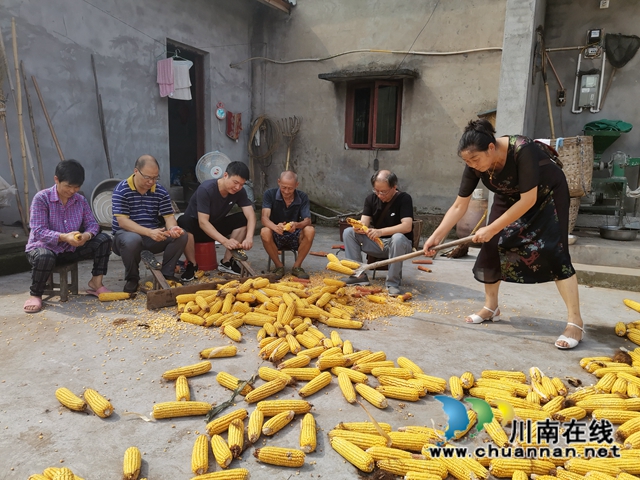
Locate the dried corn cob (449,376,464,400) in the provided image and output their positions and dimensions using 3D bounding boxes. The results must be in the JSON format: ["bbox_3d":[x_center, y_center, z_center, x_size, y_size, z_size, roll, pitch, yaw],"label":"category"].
[{"bbox_3d":[0.613,0.662,2.150,0.050,0.050,0.192,3,9,9],"label":"dried corn cob"}]

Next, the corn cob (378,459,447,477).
[{"bbox_3d":[0.298,0.740,1.563,0.228,0.047,0.047,3,9,9],"label":"corn cob"}]

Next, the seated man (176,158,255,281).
[{"bbox_3d":[-0.884,-0.188,3.976,0.770,0.920,0.580,11,14,42],"label":"seated man"}]

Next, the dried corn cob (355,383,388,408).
[{"bbox_3d":[0.219,0.662,2.045,0.052,0.052,0.192,-5,13,-33],"label":"dried corn cob"}]

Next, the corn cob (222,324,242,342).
[{"bbox_3d":[-0.508,0.539,2.751,0.051,0.051,0.202,-6,12,-39],"label":"corn cob"}]

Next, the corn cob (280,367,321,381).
[{"bbox_3d":[-0.090,0.625,2.245,0.193,0.060,0.060,2,10,1],"label":"corn cob"}]

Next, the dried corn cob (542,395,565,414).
[{"bbox_3d":[0.952,0.682,1.966,0.185,0.050,0.050,-8,15,-43],"label":"dried corn cob"}]

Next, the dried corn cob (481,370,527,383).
[{"bbox_3d":[0.863,0.647,2.263,0.208,0.059,0.059,2,10,4],"label":"dried corn cob"}]

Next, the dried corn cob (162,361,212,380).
[{"bbox_3d":[-0.620,0.616,2.261,0.240,0.049,0.049,-5,11,-36],"label":"dried corn cob"}]

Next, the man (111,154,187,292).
[{"bbox_3d":[-1.315,-0.165,3.682,0.570,0.962,0.770,-8,14,-43],"label":"man"}]

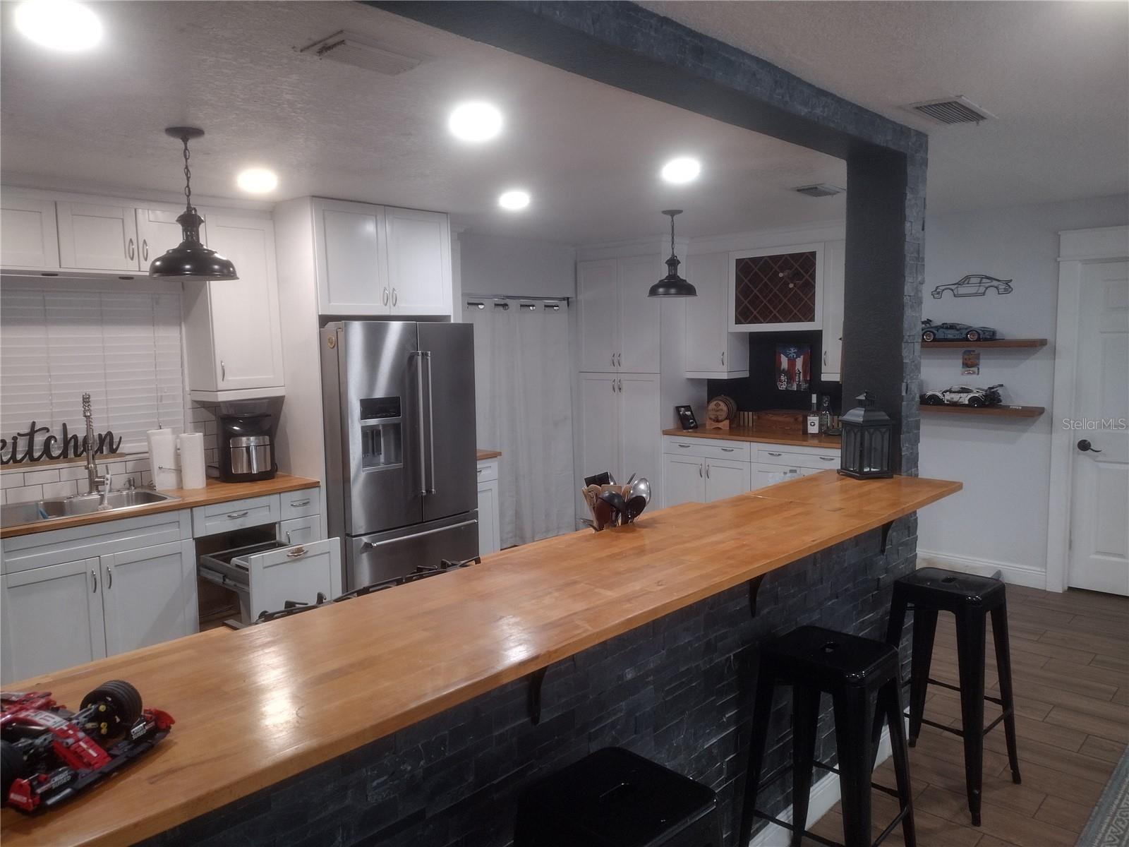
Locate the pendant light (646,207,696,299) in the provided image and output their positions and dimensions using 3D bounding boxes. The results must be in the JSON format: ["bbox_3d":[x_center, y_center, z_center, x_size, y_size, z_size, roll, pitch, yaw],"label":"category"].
[{"bbox_3d":[0.661,-1.035,5.380,0.312,0.497,0.312,-1,6,0],"label":"pendant light"}]

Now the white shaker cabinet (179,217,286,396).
[{"bbox_3d":[-1.766,-0.603,4.681,0.321,0.933,0.379,4,8,41],"label":"white shaker cabinet"}]

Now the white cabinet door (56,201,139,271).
[{"bbox_3d":[-2.229,-0.888,4.209,0.025,0.300,0.357,4,8,42],"label":"white cabinet door"}]

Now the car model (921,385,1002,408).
[{"bbox_3d":[2.562,-0.187,5.718,0.500,0.140,0.200,4,8,41],"label":"car model"}]

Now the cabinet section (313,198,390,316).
[{"bbox_3d":[-1.371,-0.919,5.019,0.580,0.608,0.459,4,8,43],"label":"cabinet section"}]

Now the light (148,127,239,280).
[{"bbox_3d":[-1.321,-0.768,3.105,0.312,0.498,0.312,4,8,41],"label":"light"}]

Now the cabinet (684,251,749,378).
[{"bbox_3d":[1.231,-0.858,7.043,0.385,0.980,0.330,4,8,43],"label":"cabinet"}]

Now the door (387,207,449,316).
[{"bbox_3d":[-0.861,-0.946,5.193,0.025,0.612,0.460,4,8,42],"label":"door"}]

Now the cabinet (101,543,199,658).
[{"bbox_3d":[-2.079,0.862,4.203,0.560,0.628,0.419,4,8,41],"label":"cabinet"}]

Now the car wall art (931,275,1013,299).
[{"bbox_3d":[2.644,-0.895,5.727,0.500,0.147,0.015,4,8,41],"label":"car wall art"}]

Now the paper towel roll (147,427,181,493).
[{"bbox_3d":[-2.018,0.182,4.455,0.140,0.296,0.140,-1,6,0],"label":"paper towel roll"}]

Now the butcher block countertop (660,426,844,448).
[{"bbox_3d":[1.512,0.088,6.475,1.520,0.038,0.620,4,8,41],"label":"butcher block countertop"}]

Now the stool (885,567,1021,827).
[{"bbox_3d":[1.387,0.944,3.216,0.420,0.767,0.420,-6,8,-43],"label":"stool"}]

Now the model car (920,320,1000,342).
[{"bbox_3d":[2.526,-0.605,5.701,0.470,0.138,0.200,4,8,41],"label":"model car"}]

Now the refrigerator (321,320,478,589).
[{"bbox_3d":[-1.067,0.289,5.269,0.740,1.770,0.901,4,8,43],"label":"refrigerator"}]

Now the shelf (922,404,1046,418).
[{"bbox_3d":[2.687,-0.088,5.849,0.854,0.040,0.225,4,8,43],"label":"shelf"}]

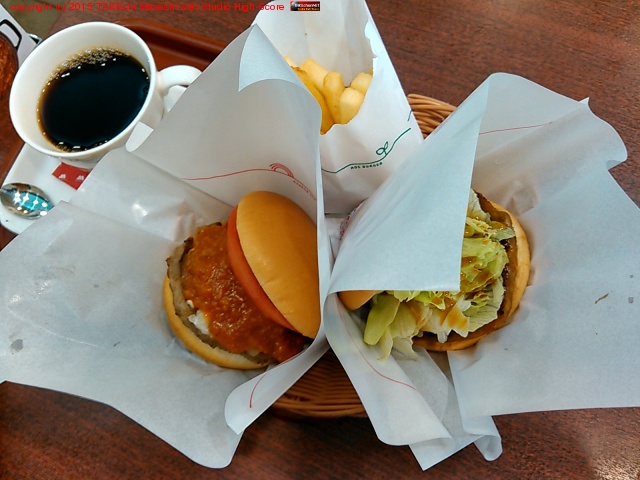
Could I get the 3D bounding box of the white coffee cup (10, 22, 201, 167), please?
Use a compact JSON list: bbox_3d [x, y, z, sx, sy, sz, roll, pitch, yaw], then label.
[{"bbox_3d":[-0.116,-0.080,0.341,0.116,0.061,0.087,-14,71,3],"label":"white coffee cup"}]

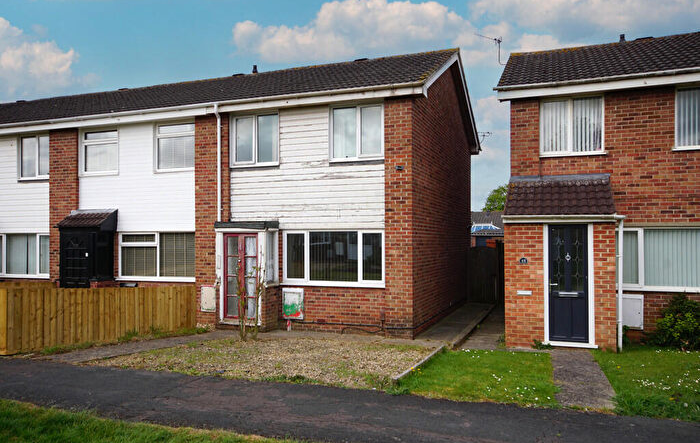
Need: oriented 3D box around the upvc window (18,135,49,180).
[{"bbox_3d":[-8.282,-1.690,13.802,1.220,1.160,0.100,0,-1,20],"label":"upvc window"}]

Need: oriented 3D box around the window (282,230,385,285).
[{"bbox_3d":[-0.379,0.762,10.930,2.270,1.160,0.100,0,-1,20],"label":"window"}]

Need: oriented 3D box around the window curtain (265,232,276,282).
[{"bbox_3d":[-1.697,0.753,10.980,0.080,1.000,0.420,0,-1,20],"label":"window curtain"}]

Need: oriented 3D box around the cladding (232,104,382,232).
[{"bbox_3d":[-0.981,-1.110,11.103,3.575,2.530,0.100,0,-1,20],"label":"cladding"}]

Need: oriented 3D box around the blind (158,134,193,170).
[{"bbox_3d":[-4.086,-1.666,12.406,1.100,0.840,0.050,0,-1,20],"label":"blind"}]

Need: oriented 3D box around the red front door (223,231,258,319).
[{"bbox_3d":[-2.251,1.142,10.840,0.814,1.820,0.080,0,-1,20],"label":"red front door"}]

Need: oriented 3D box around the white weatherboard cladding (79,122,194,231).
[{"bbox_3d":[-5.159,-1.024,12.599,3.500,2.530,0.100,0,-1,20],"label":"white weatherboard cladding"}]

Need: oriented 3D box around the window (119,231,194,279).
[{"bbox_3d":[-4.602,0.825,12.452,2.270,1.170,0.100,0,-1,20],"label":"window"}]

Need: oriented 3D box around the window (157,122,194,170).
[{"bbox_3d":[-4.055,-1.746,12.288,1.200,1.150,0.100,0,-1,20],"label":"window"}]

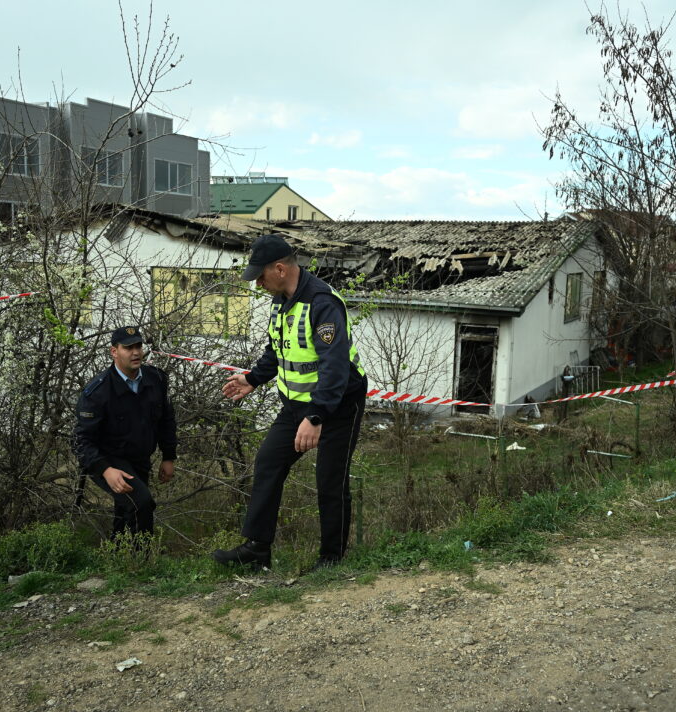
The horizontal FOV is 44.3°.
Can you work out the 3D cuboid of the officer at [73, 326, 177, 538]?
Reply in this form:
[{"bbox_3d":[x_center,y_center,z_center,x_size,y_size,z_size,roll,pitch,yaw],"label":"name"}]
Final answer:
[{"bbox_3d":[-1.306,0.584,5.080,0.560,1.560,0.620,-2,8,-27],"label":"officer"}]

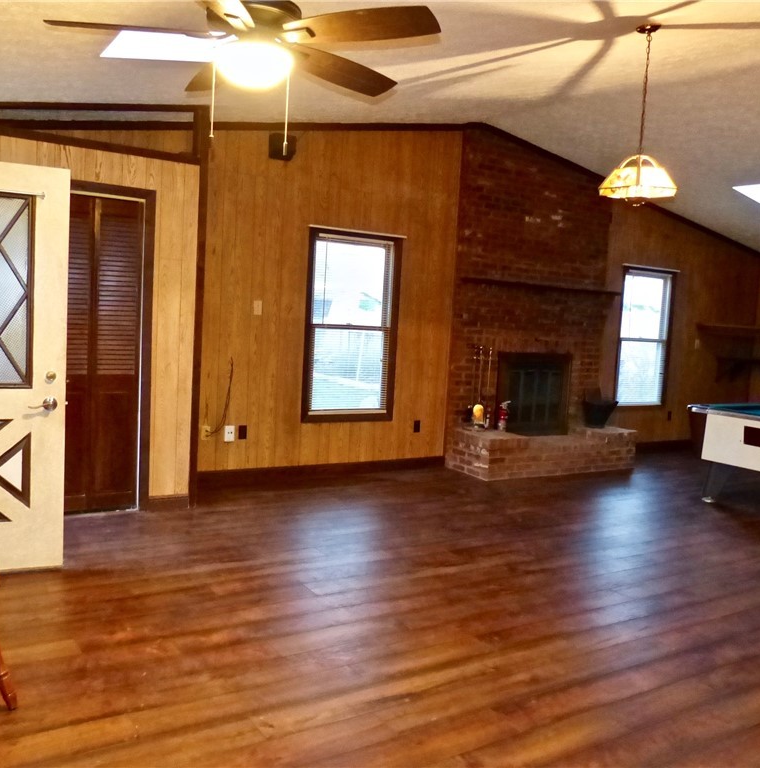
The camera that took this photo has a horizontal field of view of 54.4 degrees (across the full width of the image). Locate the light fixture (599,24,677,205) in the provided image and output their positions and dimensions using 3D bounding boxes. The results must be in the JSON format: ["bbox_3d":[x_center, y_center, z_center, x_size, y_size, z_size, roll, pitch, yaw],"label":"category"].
[{"bbox_3d":[1.454,-1.484,4.096,0.410,0.965,0.410,0,6,-32],"label":"light fixture"}]

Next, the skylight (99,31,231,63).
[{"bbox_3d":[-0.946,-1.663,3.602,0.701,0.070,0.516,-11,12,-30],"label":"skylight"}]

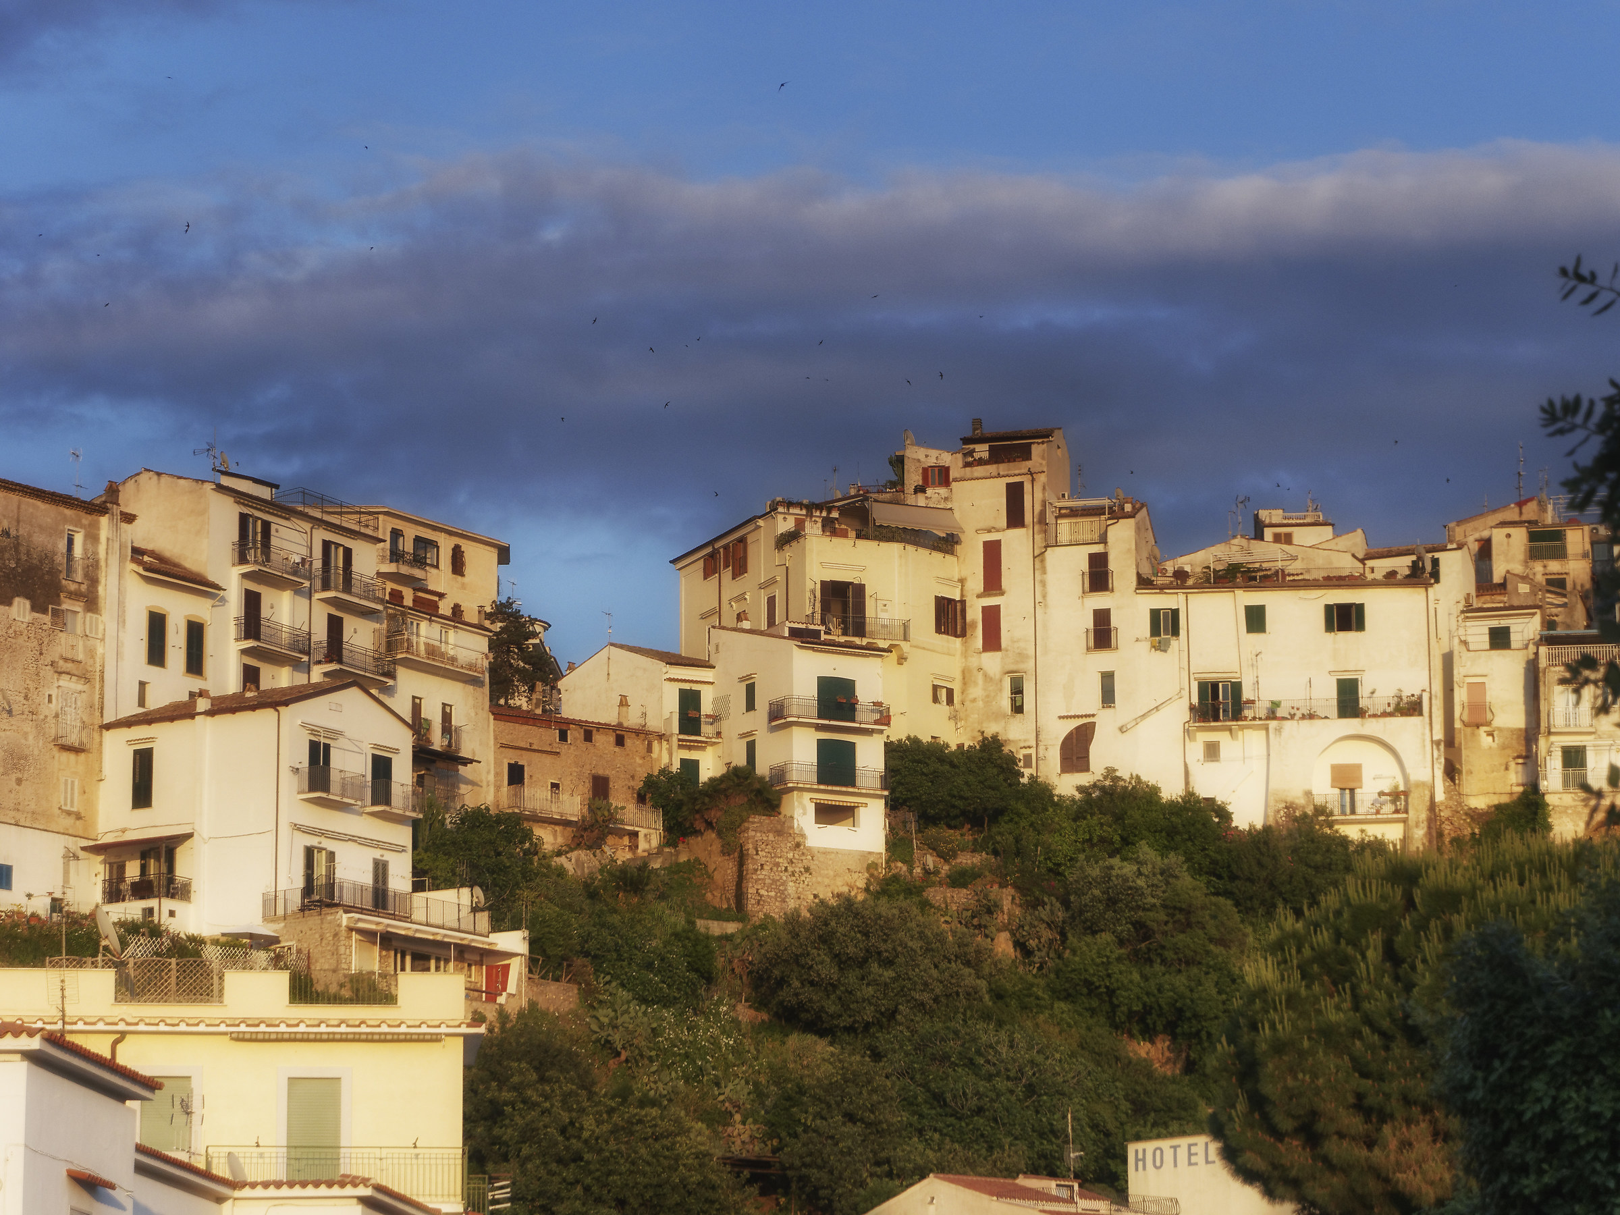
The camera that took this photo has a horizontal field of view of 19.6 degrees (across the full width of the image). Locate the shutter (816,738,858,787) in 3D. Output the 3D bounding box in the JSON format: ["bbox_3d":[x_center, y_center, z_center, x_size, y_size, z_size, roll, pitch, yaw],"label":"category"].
[{"bbox_3d":[1.182,6.864,208.000,2.020,2.250,0.100,7,-14,-30],"label":"shutter"}]

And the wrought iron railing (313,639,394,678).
[{"bbox_3d":[-18.668,2.270,192.458,1.000,0.970,4.227,-6,-13,28],"label":"wrought iron railing"}]

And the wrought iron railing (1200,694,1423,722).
[{"bbox_3d":[24.419,5.104,229.727,11.047,0.992,0.900,-2,-12,6],"label":"wrought iron railing"}]

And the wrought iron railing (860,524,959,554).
[{"bbox_3d":[4.799,-3.315,224.424,6.098,0.900,0.500,8,-14,-37],"label":"wrought iron railing"}]

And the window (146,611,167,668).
[{"bbox_3d":[-25.979,1.234,186.000,0.150,2.150,1.080,-8,-14,32],"label":"window"}]

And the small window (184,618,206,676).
[{"bbox_3d":[-24.133,1.645,183.292,0.140,2.170,1.150,-8,-14,33],"label":"small window"}]

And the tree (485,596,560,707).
[{"bbox_3d":[-13.608,2.380,221.939,3.550,6.000,3.400,0,-12,0],"label":"tree"}]

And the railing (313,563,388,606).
[{"bbox_3d":[-18.863,-0.840,192.014,0.990,0.970,4.070,-5,-12,25],"label":"railing"}]

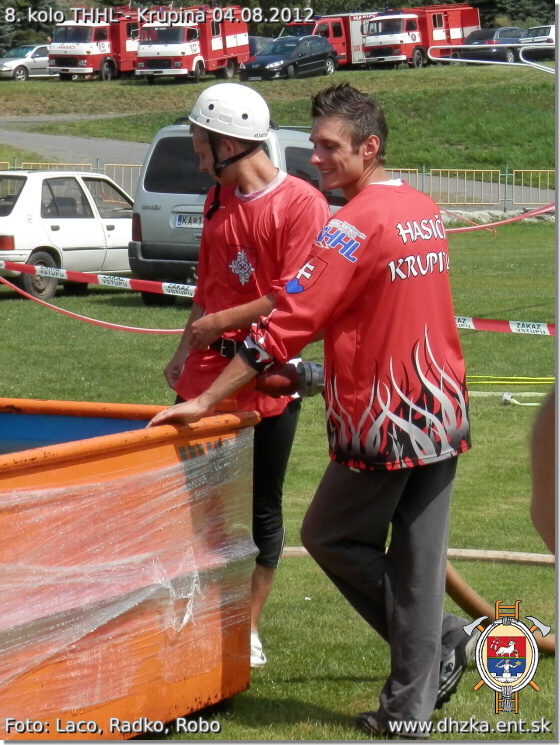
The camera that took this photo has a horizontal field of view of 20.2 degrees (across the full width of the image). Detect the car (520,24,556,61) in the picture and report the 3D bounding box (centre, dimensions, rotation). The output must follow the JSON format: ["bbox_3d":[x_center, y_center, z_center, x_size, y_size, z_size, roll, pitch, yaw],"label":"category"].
[{"bbox_3d":[11.846,-14.198,67.515,1.650,1.430,3.900,3,14,35],"label":"car"}]

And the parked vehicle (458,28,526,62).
[{"bbox_3d":[9.537,-13.792,66.204,1.760,1.470,4.600,9,15,35],"label":"parked vehicle"}]

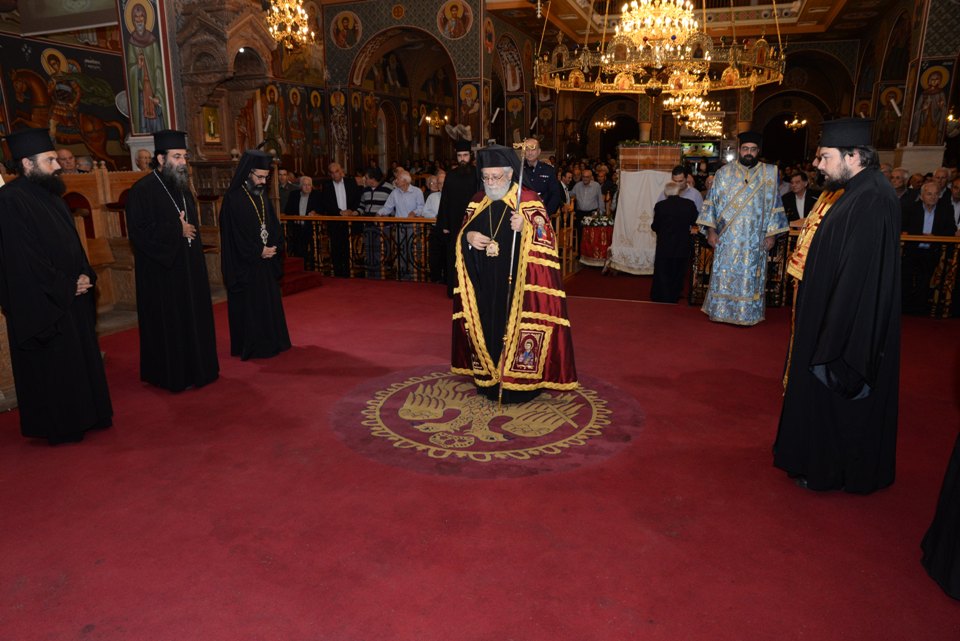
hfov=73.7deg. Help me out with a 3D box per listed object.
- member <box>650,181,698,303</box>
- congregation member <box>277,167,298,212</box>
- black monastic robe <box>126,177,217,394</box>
[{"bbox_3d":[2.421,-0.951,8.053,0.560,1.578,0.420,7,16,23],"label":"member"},{"bbox_3d":[-3.126,-1.642,10.489,0.520,1.650,0.380,-4,15,-14],"label":"congregation member"},{"bbox_3d":[-2.238,-0.299,4.724,0.520,1.570,0.630,6,16,23],"label":"black monastic robe"}]

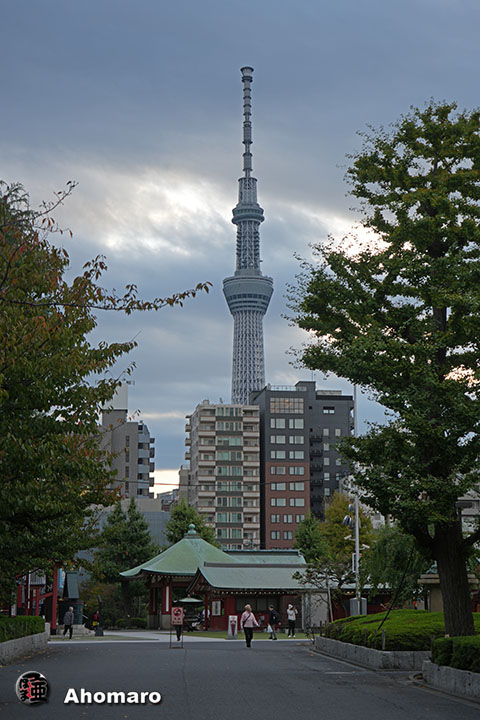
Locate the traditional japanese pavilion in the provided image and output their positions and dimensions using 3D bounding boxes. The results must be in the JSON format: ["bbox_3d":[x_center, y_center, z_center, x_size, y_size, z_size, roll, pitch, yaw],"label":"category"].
[{"bbox_3d":[-1.945,15.399,87.682,11.200,7.200,10.000,3,-12,-16],"label":"traditional japanese pavilion"}]

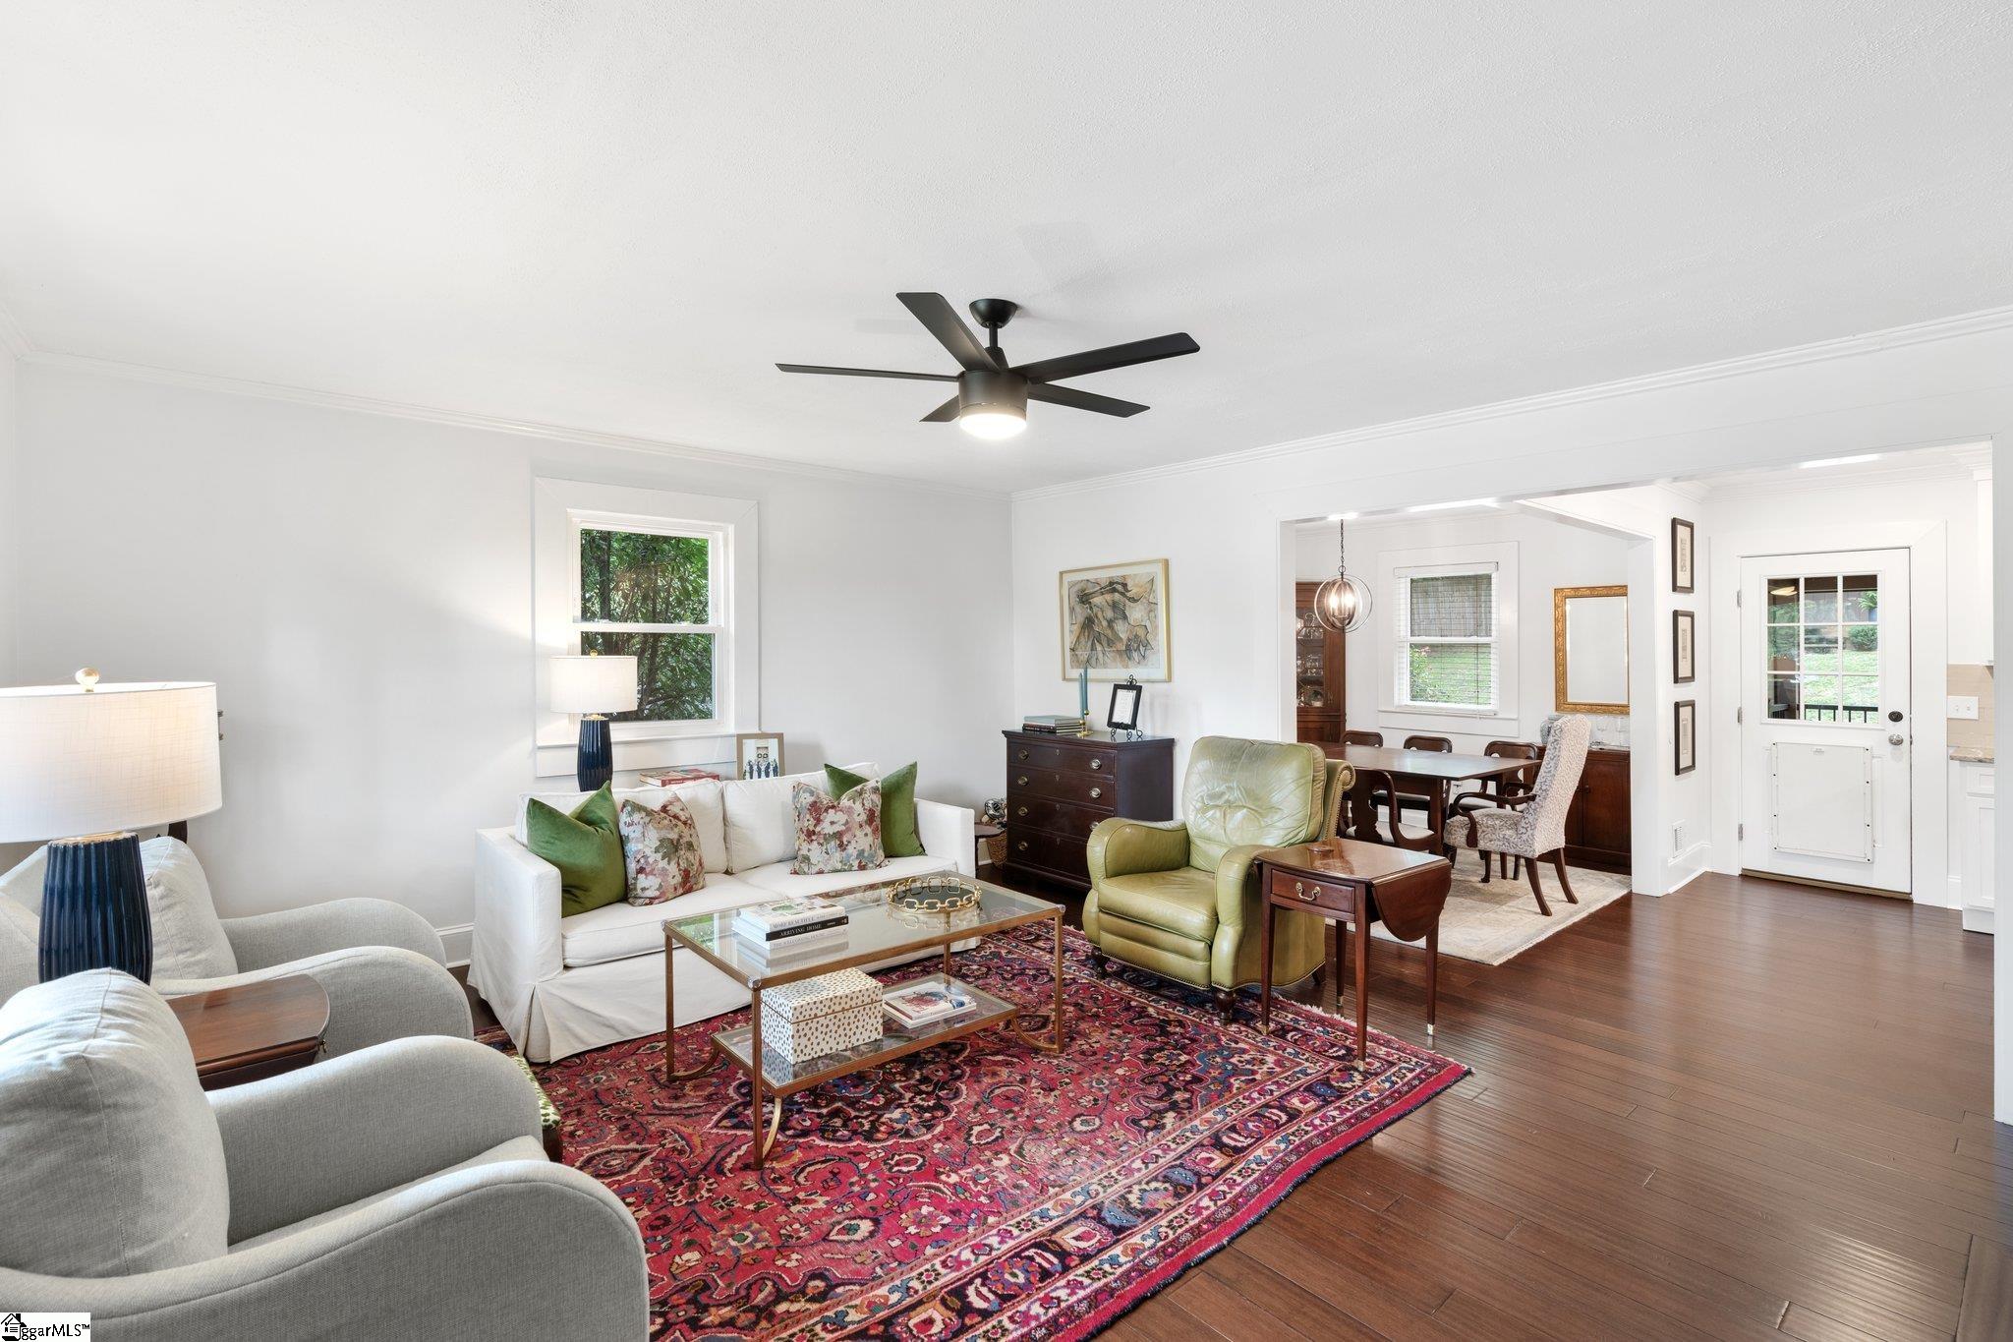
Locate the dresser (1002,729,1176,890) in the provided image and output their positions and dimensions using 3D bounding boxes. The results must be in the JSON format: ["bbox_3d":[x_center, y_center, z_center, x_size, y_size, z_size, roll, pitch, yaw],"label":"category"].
[{"bbox_3d":[0.459,0.838,5.253,0.458,0.922,0.926,-1,1,-40],"label":"dresser"}]

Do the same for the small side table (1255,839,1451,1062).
[{"bbox_3d":[1.269,1.018,3.298,0.540,0.640,0.510,-1,1,-36],"label":"small side table"}]

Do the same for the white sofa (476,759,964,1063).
[{"bbox_3d":[-1.227,0.903,4.056,1.940,0.850,0.990,-1,1,-40],"label":"white sofa"}]

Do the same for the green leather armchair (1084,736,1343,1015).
[{"bbox_3d":[0.931,0.817,3.938,0.906,1.038,0.784,-1,1,-40],"label":"green leather armchair"}]

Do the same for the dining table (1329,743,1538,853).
[{"bbox_3d":[2.206,0.914,5.696,1.170,0.755,1.800,-1,1,-42],"label":"dining table"}]

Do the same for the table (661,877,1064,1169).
[{"bbox_3d":[-0.459,1.096,3.057,1.150,0.504,0.677,-1,1,-40],"label":"table"}]

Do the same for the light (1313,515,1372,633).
[{"bbox_3d":[2.158,-0.684,5.736,0.375,0.890,0.375,-1,1,-41],"label":"light"}]

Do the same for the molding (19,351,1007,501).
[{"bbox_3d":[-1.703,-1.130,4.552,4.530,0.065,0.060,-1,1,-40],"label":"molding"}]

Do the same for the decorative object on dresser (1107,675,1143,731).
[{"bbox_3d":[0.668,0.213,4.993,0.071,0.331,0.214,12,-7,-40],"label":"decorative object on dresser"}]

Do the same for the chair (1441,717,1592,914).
[{"bbox_3d":[2.924,0.785,5.154,0.600,1.053,0.656,-1,1,-40],"label":"chair"}]

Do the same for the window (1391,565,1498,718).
[{"bbox_3d":[3.457,-0.253,7.023,0.090,1.150,0.800,-1,1,-42],"label":"window"}]

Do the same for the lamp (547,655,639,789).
[{"bbox_3d":[-1.917,0.250,4.174,0.407,0.683,0.407,-1,1,-40],"label":"lamp"}]

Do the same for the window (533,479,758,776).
[{"bbox_3d":[-1.778,-0.212,4.562,1.120,1.420,0.100,-1,1,-40],"label":"window"}]

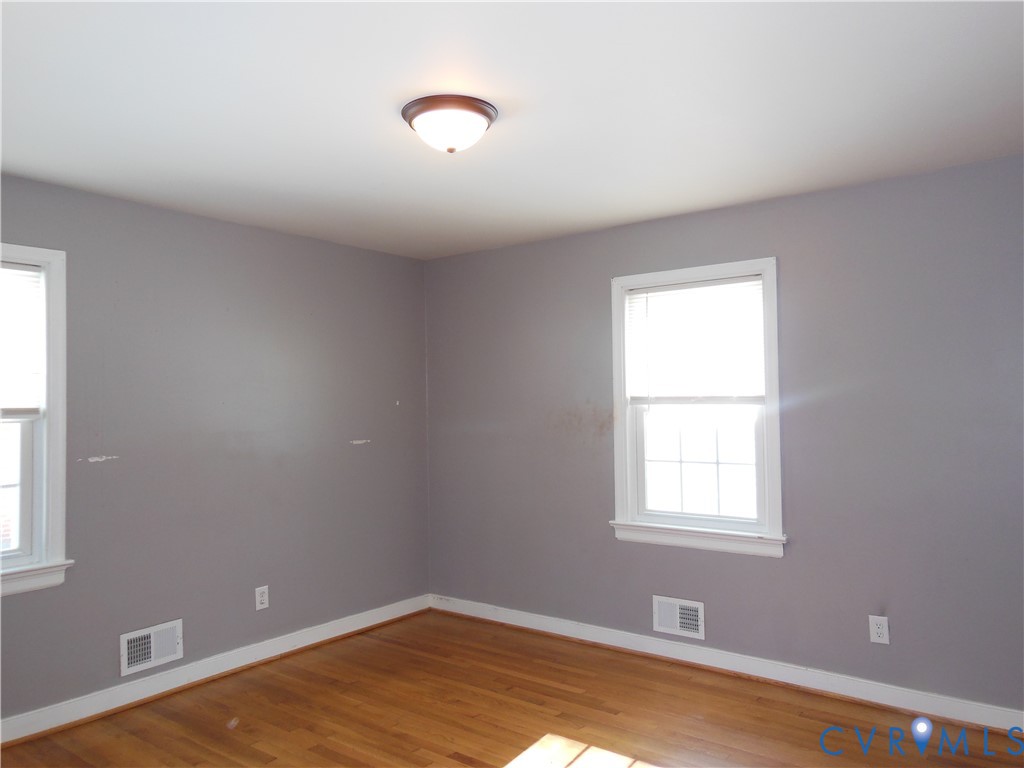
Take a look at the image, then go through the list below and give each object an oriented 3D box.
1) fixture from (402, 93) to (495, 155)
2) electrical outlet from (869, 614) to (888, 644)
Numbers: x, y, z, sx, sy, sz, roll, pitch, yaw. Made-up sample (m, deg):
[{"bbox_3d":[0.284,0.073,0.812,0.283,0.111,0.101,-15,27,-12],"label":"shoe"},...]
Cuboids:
[{"bbox_3d":[-0.217,-0.884,2.612,0.340,0.138,0.340,-1,-2,0],"label":"fixture"},{"bbox_3d":[1.680,1.126,3.382,0.077,0.121,0.010,-2,-2,37],"label":"electrical outlet"}]

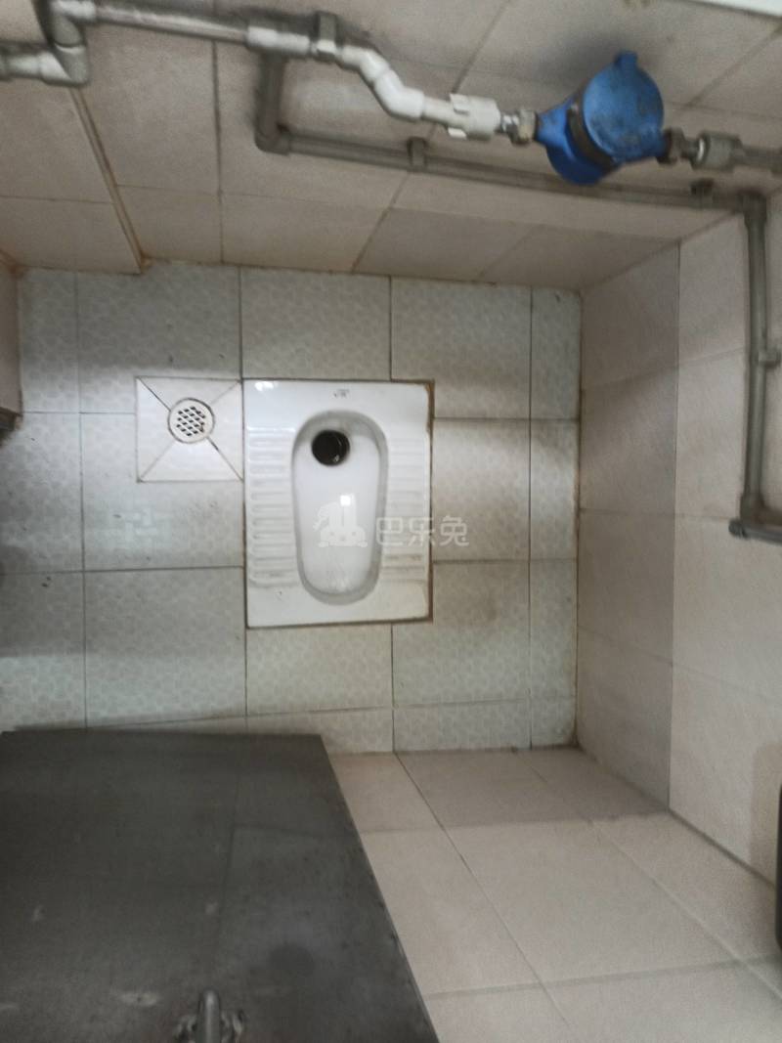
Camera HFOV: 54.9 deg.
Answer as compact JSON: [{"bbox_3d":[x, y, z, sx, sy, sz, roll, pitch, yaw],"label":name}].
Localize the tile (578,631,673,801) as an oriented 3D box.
[{"bbox_3d":[0.455,0.364,1.481,0.010,0.358,0.255,0,92,-12],"label":"tile"}]

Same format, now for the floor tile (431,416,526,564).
[{"bbox_3d":[0.191,-0.063,1.593,0.218,0.010,0.301,0,92,-12],"label":"floor tile"}]

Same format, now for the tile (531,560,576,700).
[{"bbox_3d":[0.347,0.230,1.614,0.106,0.010,0.298,-1,93,-12],"label":"tile"}]

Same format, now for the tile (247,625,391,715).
[{"bbox_3d":[-0.148,0.314,1.595,0.312,0.010,0.181,-1,93,-12],"label":"tile"}]

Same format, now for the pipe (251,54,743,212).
[{"bbox_3d":[0.177,-0.430,0.857,0.658,0.215,0.028,1,93,-12],"label":"pipe"}]

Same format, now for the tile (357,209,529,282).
[{"bbox_3d":[0.087,-0.483,1.331,0.250,0.345,0.010,1,92,-12],"label":"tile"}]

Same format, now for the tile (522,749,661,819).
[{"bbox_3d":[0.369,0.498,1.468,0.151,0.352,0.010,0,92,-12],"label":"tile"}]

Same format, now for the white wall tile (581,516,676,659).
[{"bbox_3d":[0.446,0.108,1.450,0.010,0.346,0.255,-1,93,-14],"label":"white wall tile"}]

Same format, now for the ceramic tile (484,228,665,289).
[{"bbox_3d":[0.327,-0.492,1.422,0.241,0.358,0.010,0,92,-12],"label":"ceramic tile"}]

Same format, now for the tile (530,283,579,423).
[{"bbox_3d":[0.351,-0.355,1.620,0.113,0.010,0.276,-1,92,-12],"label":"tile"}]

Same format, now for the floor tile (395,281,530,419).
[{"bbox_3d":[0.156,-0.370,1.633,0.312,0.010,0.296,-1,93,-12],"label":"floor tile"}]

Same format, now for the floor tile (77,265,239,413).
[{"bbox_3d":[-0.440,-0.353,1.450,0.301,0.010,0.293,-1,92,-12],"label":"floor tile"}]

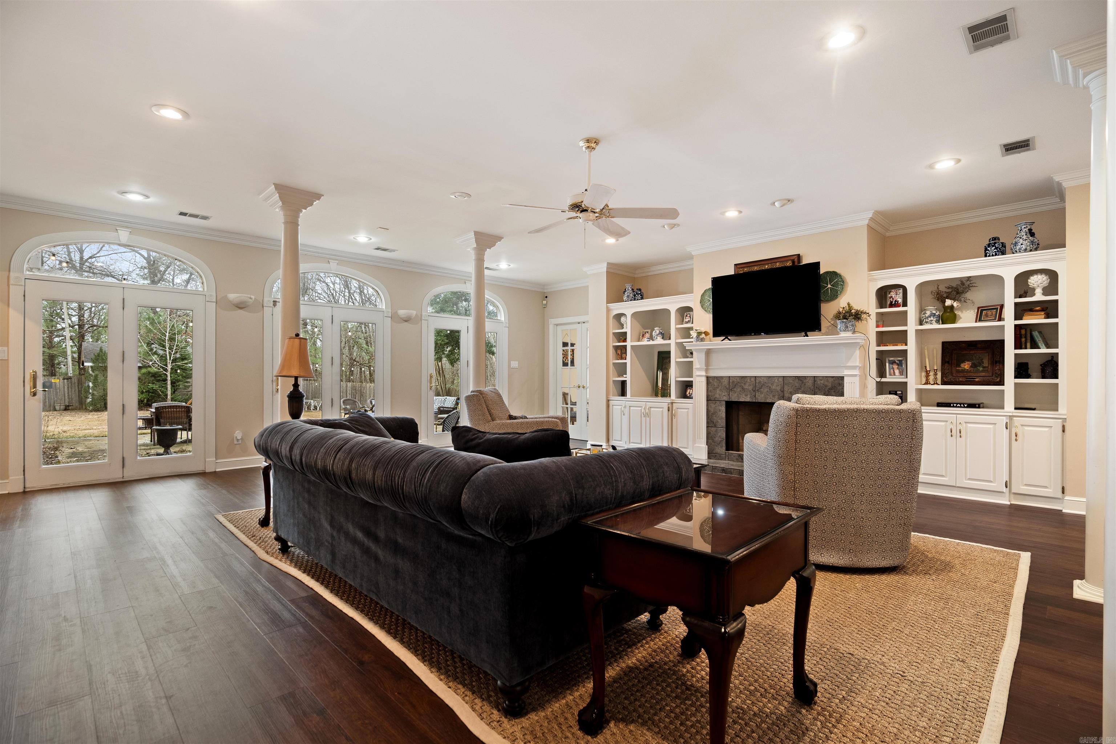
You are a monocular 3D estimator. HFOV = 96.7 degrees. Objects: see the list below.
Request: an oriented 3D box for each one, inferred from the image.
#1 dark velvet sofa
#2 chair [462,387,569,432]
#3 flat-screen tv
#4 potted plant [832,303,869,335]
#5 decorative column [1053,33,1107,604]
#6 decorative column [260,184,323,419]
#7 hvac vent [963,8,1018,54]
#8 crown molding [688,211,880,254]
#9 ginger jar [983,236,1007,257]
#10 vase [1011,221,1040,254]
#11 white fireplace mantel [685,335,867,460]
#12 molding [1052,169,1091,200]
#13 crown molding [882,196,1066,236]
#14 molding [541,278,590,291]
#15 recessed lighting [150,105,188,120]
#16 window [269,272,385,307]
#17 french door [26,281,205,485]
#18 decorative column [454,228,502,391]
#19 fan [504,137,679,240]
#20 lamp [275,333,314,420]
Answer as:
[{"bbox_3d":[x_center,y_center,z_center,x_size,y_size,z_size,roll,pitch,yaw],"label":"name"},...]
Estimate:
[{"bbox_3d":[-0.640,0.716,2.647,2.450,0.820,1.060,0,0,45],"label":"dark velvet sofa"},{"bbox_3d":[-0.390,0.635,4.620,0.910,0.990,0.820,0,0,12],"label":"chair"},{"bbox_3d":[2.363,-0.805,5.753,1.265,0.735,0.080,0,0,45],"label":"flat-screen tv"},{"bbox_3d":[2.996,-0.534,5.079,0.300,0.335,0.400,0,0,-44],"label":"potted plant"},{"bbox_3d":[2.811,-0.249,2.522,0.430,2.750,0.430,0,0,45],"label":"decorative column"},{"bbox_3d":[-2.492,-0.247,4.624,0.430,2.750,0.430,0,0,45],"label":"decorative column"},{"bbox_3d":[2.077,-1.622,2.381,0.295,0.020,0.182,0,0,-44],"label":"hvac vent"},{"bbox_3d":[2.478,-1.577,5.806,0.090,0.112,2.150,0,0,-44],"label":"crown molding"},{"bbox_3d":[4.013,-1.137,4.552,0.155,0.210,0.155,0,0,-44],"label":"ginger jar"},{"bbox_3d":[4.179,-1.188,4.439,0.200,0.310,0.200,0,0,45],"label":"vase"},{"bbox_3d":[2.410,0.392,5.730,2.030,1.480,0.220,0,0,45],"label":"white fireplace mantel"},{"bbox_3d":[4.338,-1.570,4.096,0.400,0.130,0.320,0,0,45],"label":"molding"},{"bbox_3d":[4.158,-1.575,5.053,0.090,0.112,1.420,0,0,-44],"label":"crown molding"},{"bbox_3d":[0.247,-1.543,8.670,1.450,0.130,0.100,0,0,45],"label":"molding"},{"bbox_3d":[-2.477,-1.649,3.172,0.200,0.025,0.200,0,0,45],"label":"recessed lighting"},{"bbox_3d":[-3.050,-1.129,6.670,0.080,0.420,1.440,0,0,45],"label":"window"},{"bbox_3d":[-4.557,0.130,5.207,1.420,2.020,0.070,0,0,-44],"label":"french door"},{"bbox_3d":[-0.960,-0.248,6.046,0.430,2.777,0.430,0,0,-44],"label":"decorative column"},{"bbox_3d":[0.222,-1.281,3.492,1.250,0.700,1.270,0,0,-3],"label":"fan"},{"bbox_3d":[-1.934,0.095,3.644,0.290,0.770,0.290,0,0,-44],"label":"lamp"}]

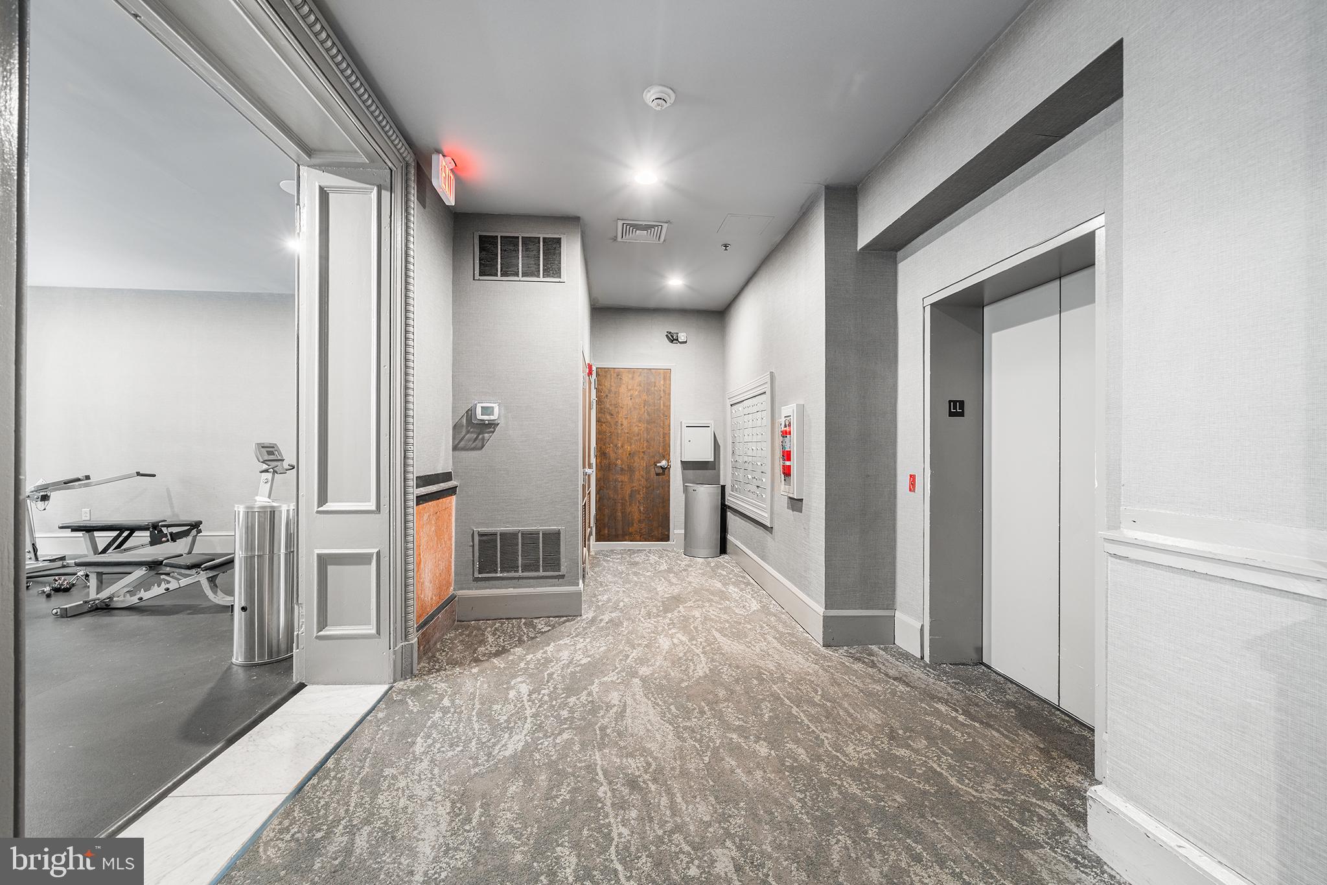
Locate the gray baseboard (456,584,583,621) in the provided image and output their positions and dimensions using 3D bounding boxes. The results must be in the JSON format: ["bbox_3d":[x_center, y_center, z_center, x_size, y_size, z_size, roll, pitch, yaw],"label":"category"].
[{"bbox_3d":[-1.066,1.200,3.849,0.905,0.220,0.022,0,0,-6],"label":"gray baseboard"}]

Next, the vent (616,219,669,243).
[{"bbox_3d":[-0.173,-1.661,4.123,0.390,0.030,0.400,0,0,-6],"label":"vent"}]

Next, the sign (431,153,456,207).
[{"bbox_3d":[-1.302,-1.561,3.074,0.050,0.188,0.280,0,0,-6],"label":"sign"}]

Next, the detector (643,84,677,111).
[{"bbox_3d":[-0.019,-1.645,2.497,0.155,0.055,0.155,0,0,-6],"label":"detector"}]

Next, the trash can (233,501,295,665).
[{"bbox_3d":[-2.432,0.852,3.185,0.350,0.915,0.350,0,0,-6],"label":"trash can"}]

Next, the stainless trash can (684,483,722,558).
[{"bbox_3d":[0.464,0.900,5.999,0.420,0.810,0.390,0,0,0],"label":"stainless trash can"}]

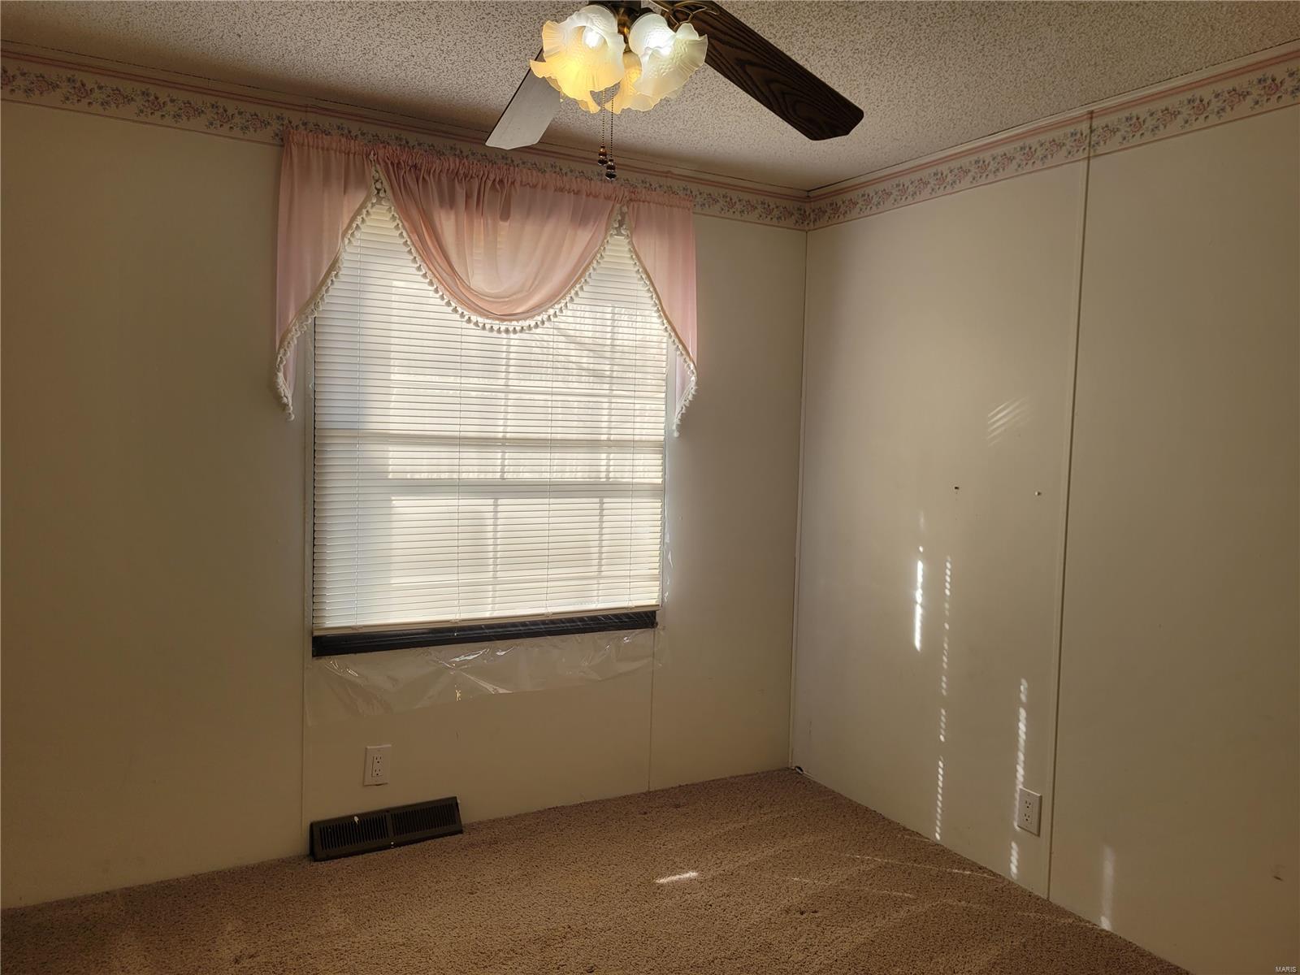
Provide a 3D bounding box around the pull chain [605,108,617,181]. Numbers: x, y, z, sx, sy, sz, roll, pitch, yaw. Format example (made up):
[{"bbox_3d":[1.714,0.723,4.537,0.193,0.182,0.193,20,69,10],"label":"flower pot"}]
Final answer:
[{"bbox_3d":[-0.065,-0.591,1.674,0.018,0.127,0.018,2,3,0],"label":"pull chain"}]

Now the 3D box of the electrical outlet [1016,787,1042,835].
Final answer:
[{"bbox_3d":[1.124,0.960,2.892,0.010,0.122,0.081,0,4,-29],"label":"electrical outlet"}]

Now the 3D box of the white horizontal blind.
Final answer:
[{"bbox_3d":[-0.475,-0.178,3.217,1.220,1.386,0.090,0,4,-29],"label":"white horizontal blind"}]

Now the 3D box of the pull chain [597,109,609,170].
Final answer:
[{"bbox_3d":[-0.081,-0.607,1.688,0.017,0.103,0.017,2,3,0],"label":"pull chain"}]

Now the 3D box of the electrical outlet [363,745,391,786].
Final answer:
[{"bbox_3d":[-0.858,0.876,3.075,0.080,0.123,0.010,0,4,-29],"label":"electrical outlet"}]

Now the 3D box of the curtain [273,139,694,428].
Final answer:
[{"bbox_3d":[-0.452,-0.604,3.140,1.414,0.824,0.100,0,4,-29],"label":"curtain"}]

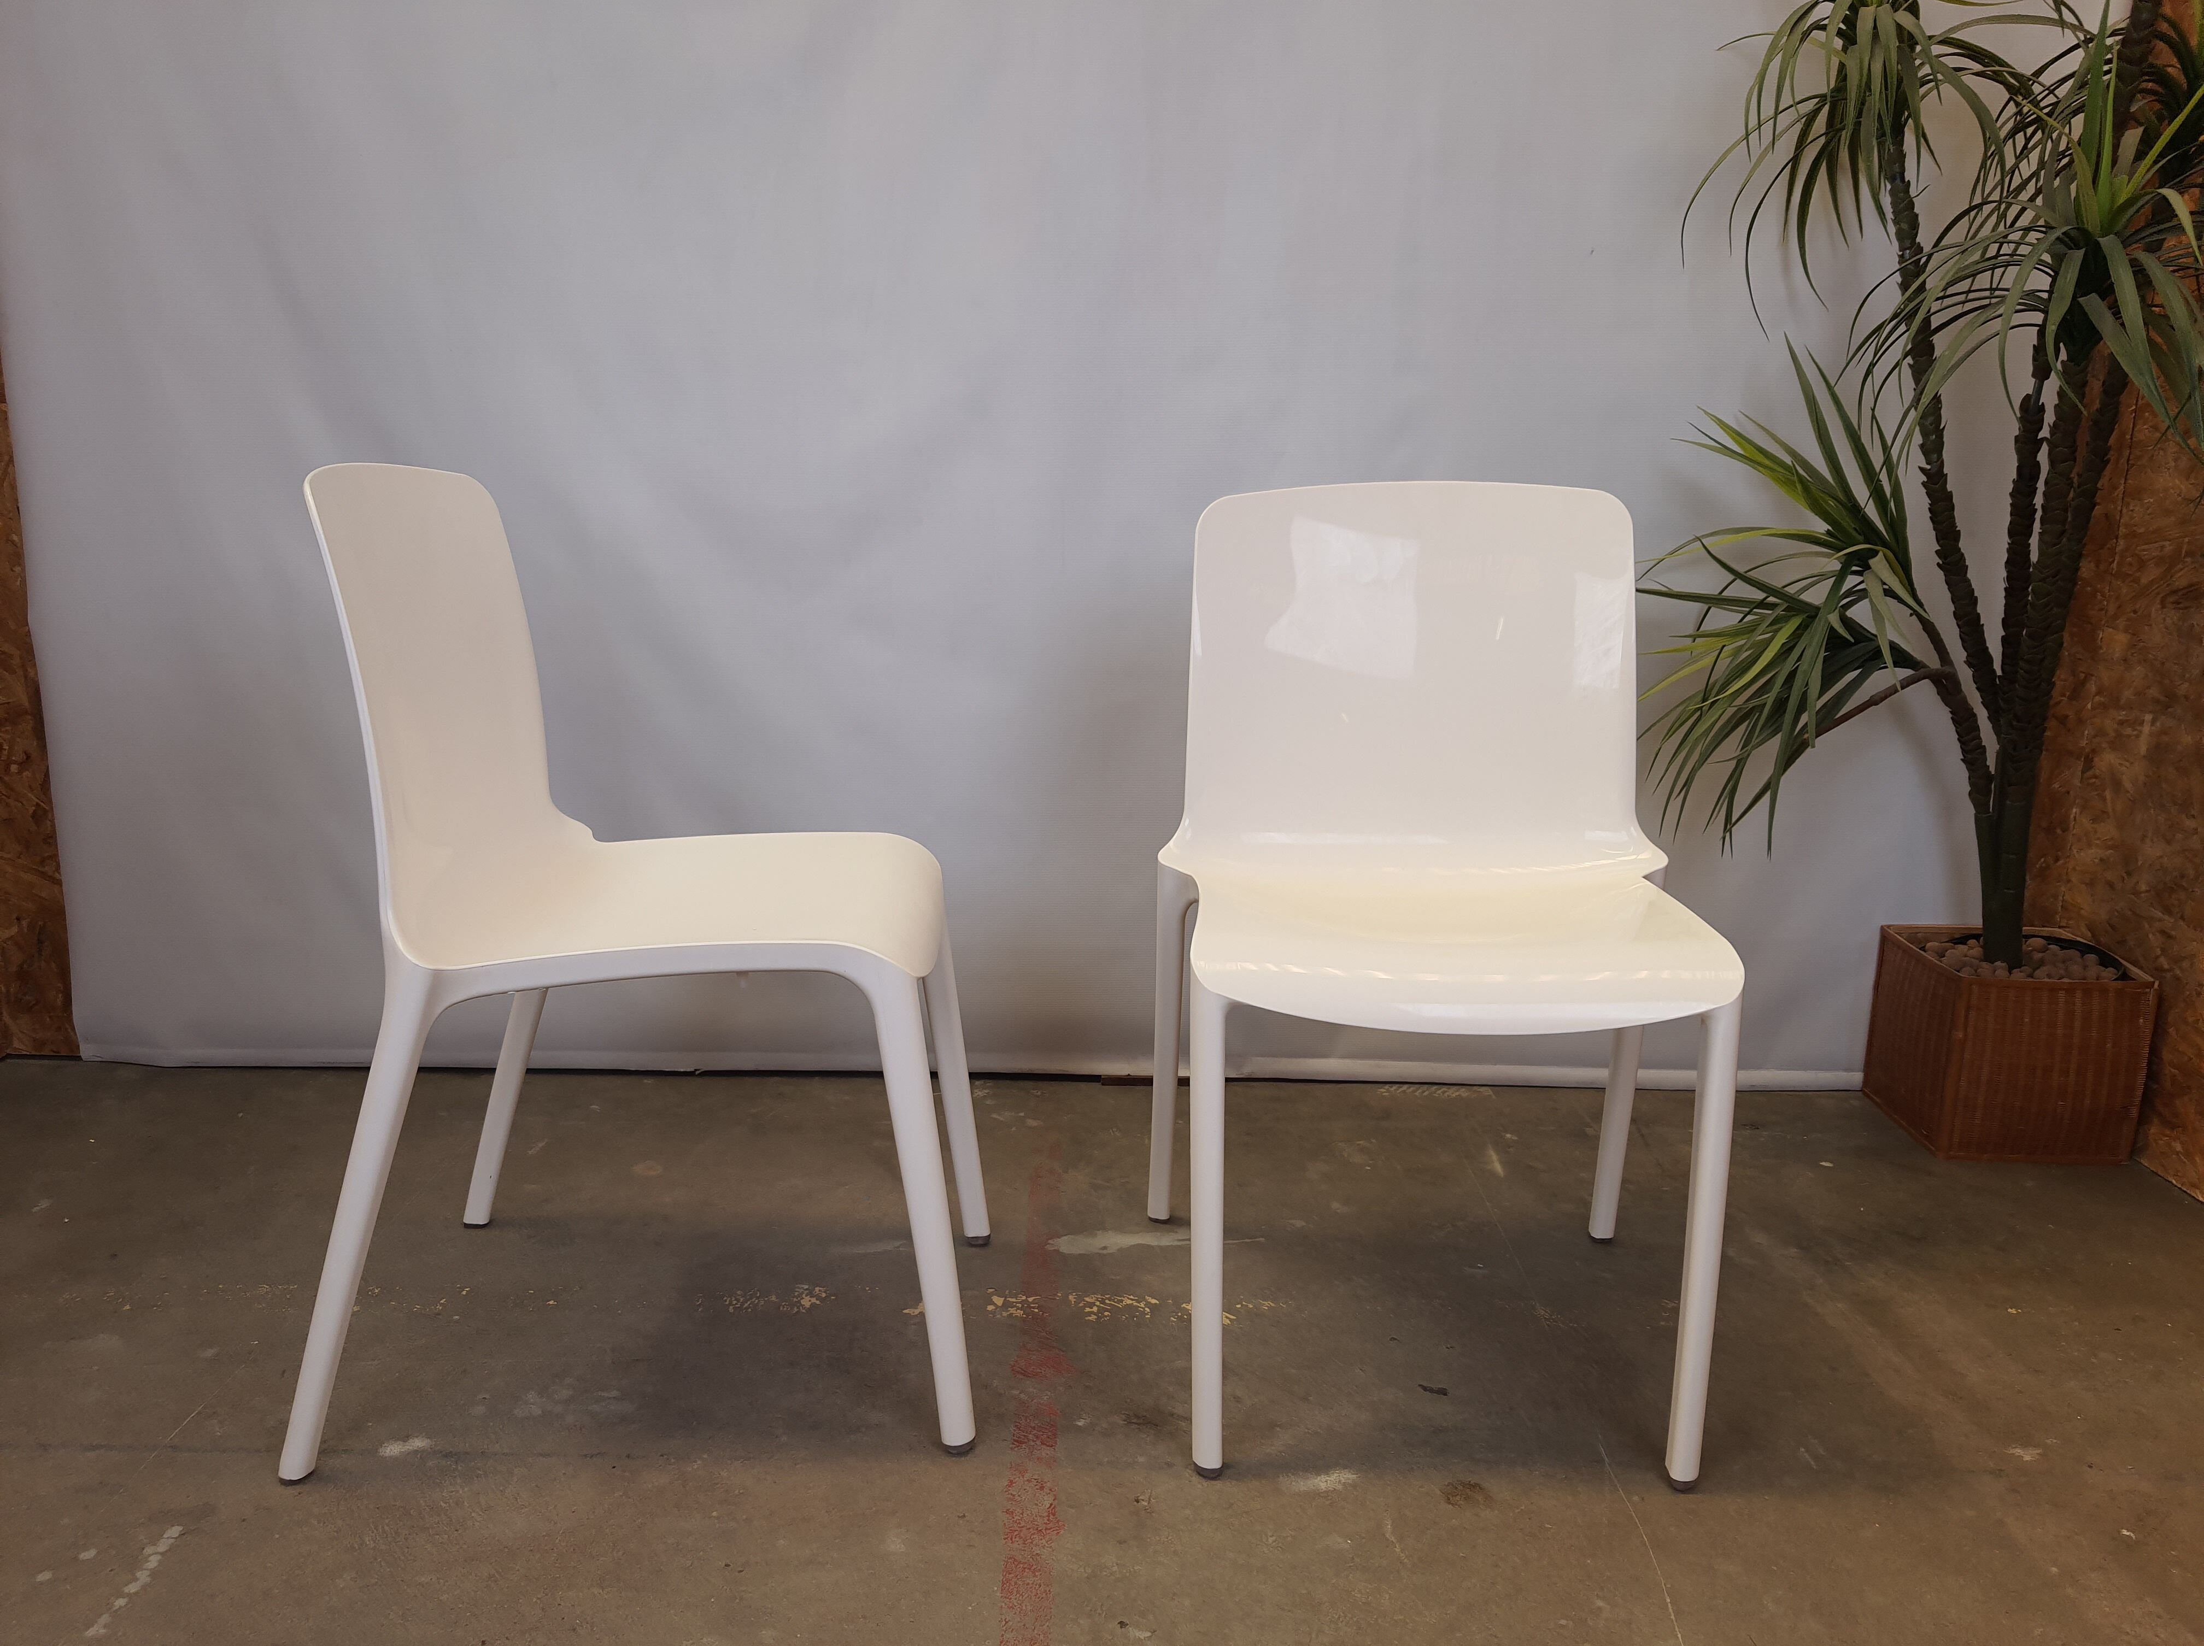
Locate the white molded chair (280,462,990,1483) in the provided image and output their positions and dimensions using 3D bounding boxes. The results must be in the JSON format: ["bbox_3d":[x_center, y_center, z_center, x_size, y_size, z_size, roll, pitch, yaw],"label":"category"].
[{"bbox_3d":[-0.392,0.087,1.529,0.552,0.820,0.522,1,9,-3],"label":"white molded chair"}]

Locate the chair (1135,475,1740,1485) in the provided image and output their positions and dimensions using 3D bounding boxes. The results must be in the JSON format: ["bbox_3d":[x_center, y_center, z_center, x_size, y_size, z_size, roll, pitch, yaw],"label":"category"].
[{"bbox_3d":[0.307,0.095,1.564,0.522,0.820,0.552,2,9,3],"label":"chair"}]

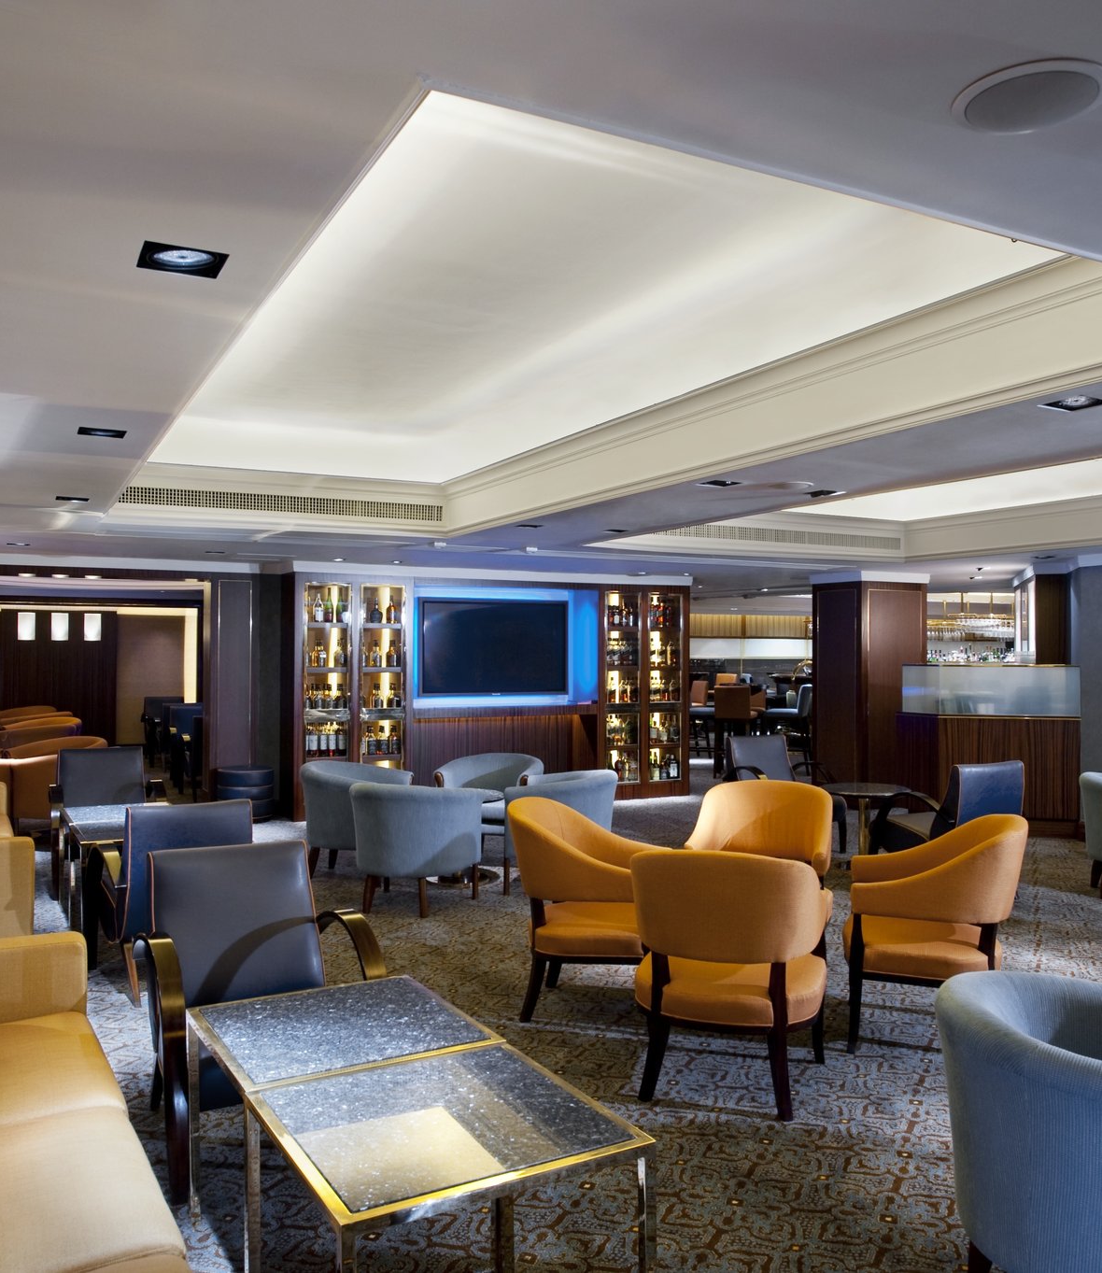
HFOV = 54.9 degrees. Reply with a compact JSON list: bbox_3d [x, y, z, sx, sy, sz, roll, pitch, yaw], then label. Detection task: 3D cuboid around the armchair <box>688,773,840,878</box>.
[{"bbox_3d":[0.979,1.124,4.906,0.630,0.852,0.660,0,-1,17],"label":"armchair"}]

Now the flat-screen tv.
[{"bbox_3d":[-0.556,0.114,10.401,1.615,0.937,0.100,0,-1,-28],"label":"flat-screen tv"}]

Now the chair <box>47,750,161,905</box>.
[{"bbox_3d":[-2.719,1.119,6.492,0.607,0.817,0.755,0,-1,-27],"label":"chair"}]

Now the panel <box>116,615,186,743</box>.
[{"bbox_3d":[-5.771,0.640,15.396,0.949,1.868,0.060,0,-1,-27],"label":"panel"}]

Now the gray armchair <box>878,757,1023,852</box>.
[{"bbox_3d":[2.354,1.136,6.370,0.602,0.817,0.755,0,-1,-28],"label":"gray armchair"}]

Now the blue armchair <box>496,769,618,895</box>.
[{"bbox_3d":[0.098,1.191,6.614,0.653,0.694,0.694,0,-1,13],"label":"blue armchair"}]

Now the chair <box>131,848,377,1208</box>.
[{"bbox_3d":[-0.876,1.097,3.182,0.602,0.817,0.755,0,-1,-27],"label":"chair"}]

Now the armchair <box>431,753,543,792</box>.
[{"bbox_3d":[-0.430,1.208,7.519,0.720,0.731,0.690,0,-1,16],"label":"armchair"}]

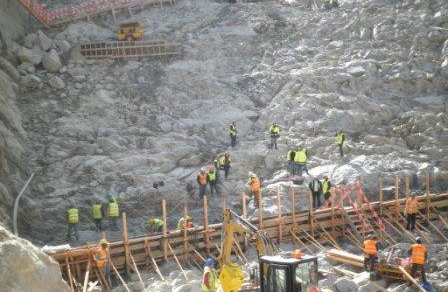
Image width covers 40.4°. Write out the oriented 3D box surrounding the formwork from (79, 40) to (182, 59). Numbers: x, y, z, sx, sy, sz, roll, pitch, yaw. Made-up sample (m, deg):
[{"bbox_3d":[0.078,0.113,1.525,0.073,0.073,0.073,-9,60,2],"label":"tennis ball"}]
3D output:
[{"bbox_3d":[-7.301,-7.520,47.500,7.800,1.200,0.600,-2,6,-3],"label":"formwork"}]

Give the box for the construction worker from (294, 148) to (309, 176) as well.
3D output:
[{"bbox_3d":[4.702,0.979,37.000,0.620,1.730,0.450,-2,6,6],"label":"construction worker"}]

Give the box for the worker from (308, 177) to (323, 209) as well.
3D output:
[{"bbox_3d":[4.993,2.540,32.941,0.620,1.770,0.380,1,11,9],"label":"worker"}]

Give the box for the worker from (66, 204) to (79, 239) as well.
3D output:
[{"bbox_3d":[-7.606,3.828,30.600,0.580,1.750,0.420,-4,6,-9],"label":"worker"}]

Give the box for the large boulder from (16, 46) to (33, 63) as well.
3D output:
[{"bbox_3d":[-16.726,-7.655,51.000,1.350,1.250,1.300,-4,6,-11],"label":"large boulder"}]

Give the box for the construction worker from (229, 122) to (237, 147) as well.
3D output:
[{"bbox_3d":[0.622,-0.773,41.600,0.450,1.740,0.520,0,7,25],"label":"construction worker"}]

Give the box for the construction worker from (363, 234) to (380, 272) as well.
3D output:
[{"bbox_3d":[6.090,4.458,25.029,0.620,1.750,0.420,5,13,29],"label":"construction worker"}]

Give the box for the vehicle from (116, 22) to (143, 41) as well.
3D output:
[{"bbox_3d":[-8.440,-10.241,54.500,2.200,1.600,3.000,-4,6,-9],"label":"vehicle"}]

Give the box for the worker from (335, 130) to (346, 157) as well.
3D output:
[{"bbox_3d":[7.546,-0.142,39.300,0.550,1.740,0.420,1,7,30],"label":"worker"}]

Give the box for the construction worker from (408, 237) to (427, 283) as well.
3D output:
[{"bbox_3d":[7.303,4.299,22.900,0.620,1.750,0.430,-4,6,-11],"label":"construction worker"}]

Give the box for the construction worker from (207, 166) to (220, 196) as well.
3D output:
[{"bbox_3d":[-0.598,1.993,34.635,0.580,1.760,0.380,1,11,9],"label":"construction worker"}]

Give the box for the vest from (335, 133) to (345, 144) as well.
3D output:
[{"bbox_3d":[7.558,-0.455,39.531,0.340,0.700,0.550,-11,15,-43],"label":"vest"}]

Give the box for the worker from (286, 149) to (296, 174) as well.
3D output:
[{"bbox_3d":[4.128,0.960,37.200,0.550,1.680,0.450,2,8,37],"label":"worker"}]

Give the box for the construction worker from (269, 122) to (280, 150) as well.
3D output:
[{"bbox_3d":[3.175,-0.619,37.648,0.600,1.760,0.420,-1,11,0],"label":"construction worker"}]

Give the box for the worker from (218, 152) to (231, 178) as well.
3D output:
[{"bbox_3d":[0.094,1.229,38.032,0.580,1.750,0.420,8,14,39],"label":"worker"}]

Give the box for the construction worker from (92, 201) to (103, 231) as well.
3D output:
[{"bbox_3d":[-6.577,3.653,31.700,0.560,1.720,0.420,-2,6,9],"label":"construction worker"}]

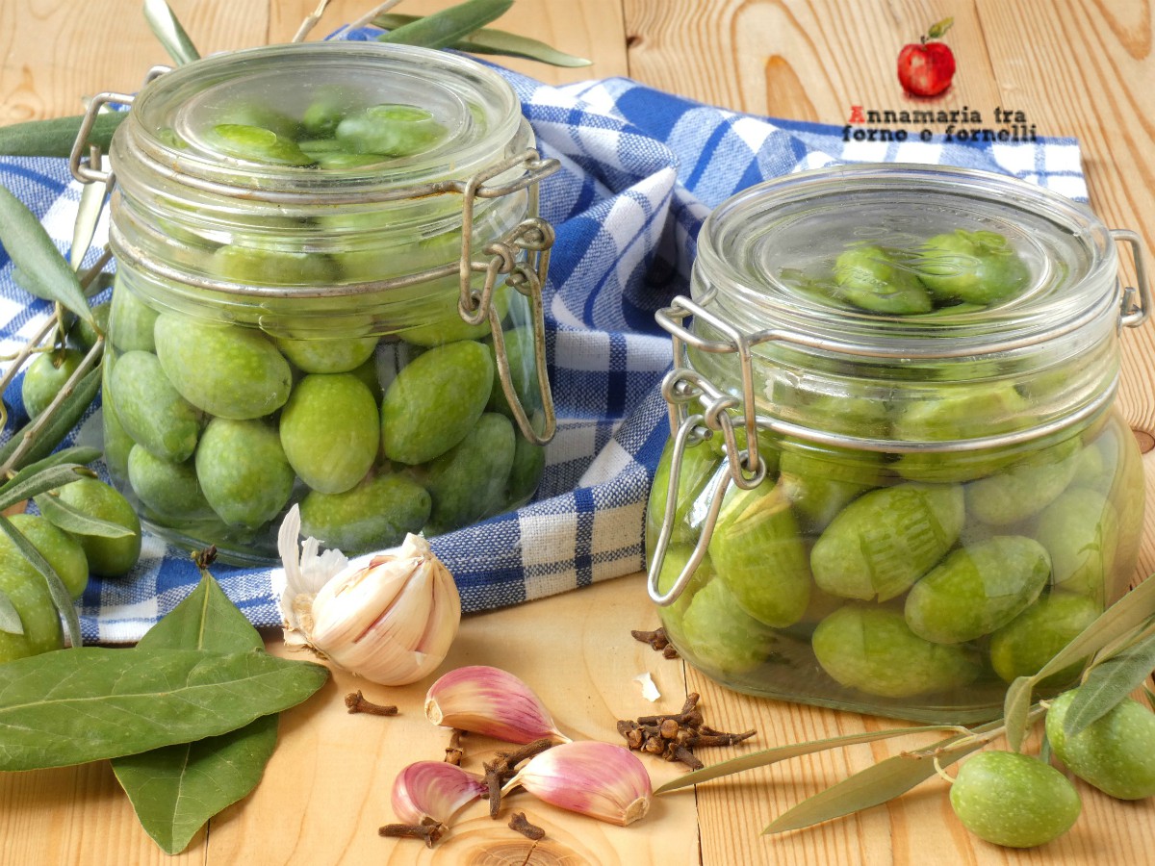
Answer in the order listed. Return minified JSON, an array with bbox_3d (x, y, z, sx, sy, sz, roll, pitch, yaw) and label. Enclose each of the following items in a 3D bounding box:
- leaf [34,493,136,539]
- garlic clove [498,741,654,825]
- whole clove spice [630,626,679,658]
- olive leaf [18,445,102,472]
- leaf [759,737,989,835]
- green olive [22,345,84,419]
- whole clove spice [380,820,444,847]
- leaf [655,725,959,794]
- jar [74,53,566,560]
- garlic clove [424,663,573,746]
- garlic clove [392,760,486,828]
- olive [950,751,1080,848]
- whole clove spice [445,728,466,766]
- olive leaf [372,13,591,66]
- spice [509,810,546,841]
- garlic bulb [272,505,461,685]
[{"bbox_3d":[-0.119,0.019,1.199,0.031,0.005,0.006,24,53,7],"label":"leaf"},{"bbox_3d":[0.000,0.078,1.108,0.035,0.015,0.018,9,28,17],"label":"garlic clove"},{"bbox_3d":[0.018,0.049,1.176,0.013,0.005,0.006,20,33,34],"label":"whole clove spice"},{"bbox_3d":[-0.125,0.006,1.209,0.027,0.005,0.009,-20,33,-34],"label":"olive leaf"},{"bbox_3d":[0.069,0.078,1.129,0.067,0.006,0.015,-22,34,-27],"label":"leaf"},{"bbox_3d":[-0.133,-0.012,1.271,0.019,0.021,0.024,1,27,1],"label":"green olive"},{"bbox_3d":[-0.037,0.089,1.111,0.015,0.005,0.006,2,27,3],"label":"whole clove spice"},{"bbox_3d":[0.053,0.074,1.136,0.075,0.008,0.010,-11,29,-12],"label":"leaf"},{"bbox_3d":[-0.064,-0.034,1.243,0.126,0.099,0.112,16,30,29],"label":"jar"},{"bbox_3d":[-0.018,0.063,1.151,0.034,0.016,0.018,8,28,13],"label":"garlic clove"},{"bbox_3d":[-0.031,0.080,1.106,0.022,0.013,0.017,-7,28,-14],"label":"garlic clove"},{"bbox_3d":[0.097,0.081,1.112,0.032,0.021,0.021,16,31,27],"label":"olive"},{"bbox_3d":[-0.028,0.072,1.144,0.005,0.005,0.015,4,27,6],"label":"whole clove spice"},{"bbox_3d":[-0.029,-0.117,1.500,0.073,0.008,0.014,10,28,17],"label":"olive leaf"},{"bbox_3d":[-0.011,0.087,1.103,0.011,0.004,0.004,23,35,38],"label":"spice"},{"bbox_3d":[-0.049,0.040,1.172,0.043,0.038,0.036,1,27,0],"label":"garlic bulb"}]

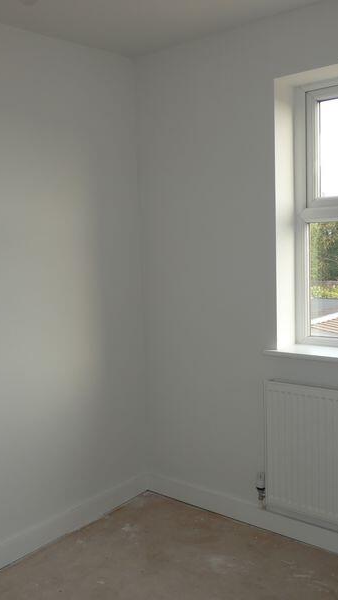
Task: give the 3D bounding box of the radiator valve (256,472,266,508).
[{"bbox_3d":[0.468,0.953,2.773,0.060,0.186,0.046,3,7,39],"label":"radiator valve"}]

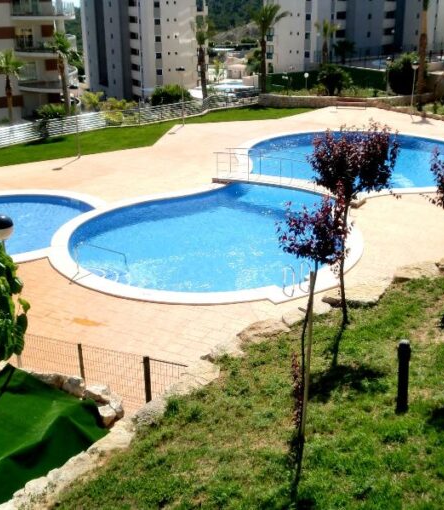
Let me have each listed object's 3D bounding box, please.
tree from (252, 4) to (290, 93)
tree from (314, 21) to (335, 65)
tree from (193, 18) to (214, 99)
[{"bbox_3d":[3.272,-14.238,46.500,2.600,6.143,2.600,-1,21,0],"label":"tree"},{"bbox_3d":[10.228,-20.922,66.000,2.200,4.150,2.200,0,21,0],"label":"tree"},{"bbox_3d":[-1.294,-13.216,45.500,1.700,5.847,1.700,-1,21,0],"label":"tree"}]

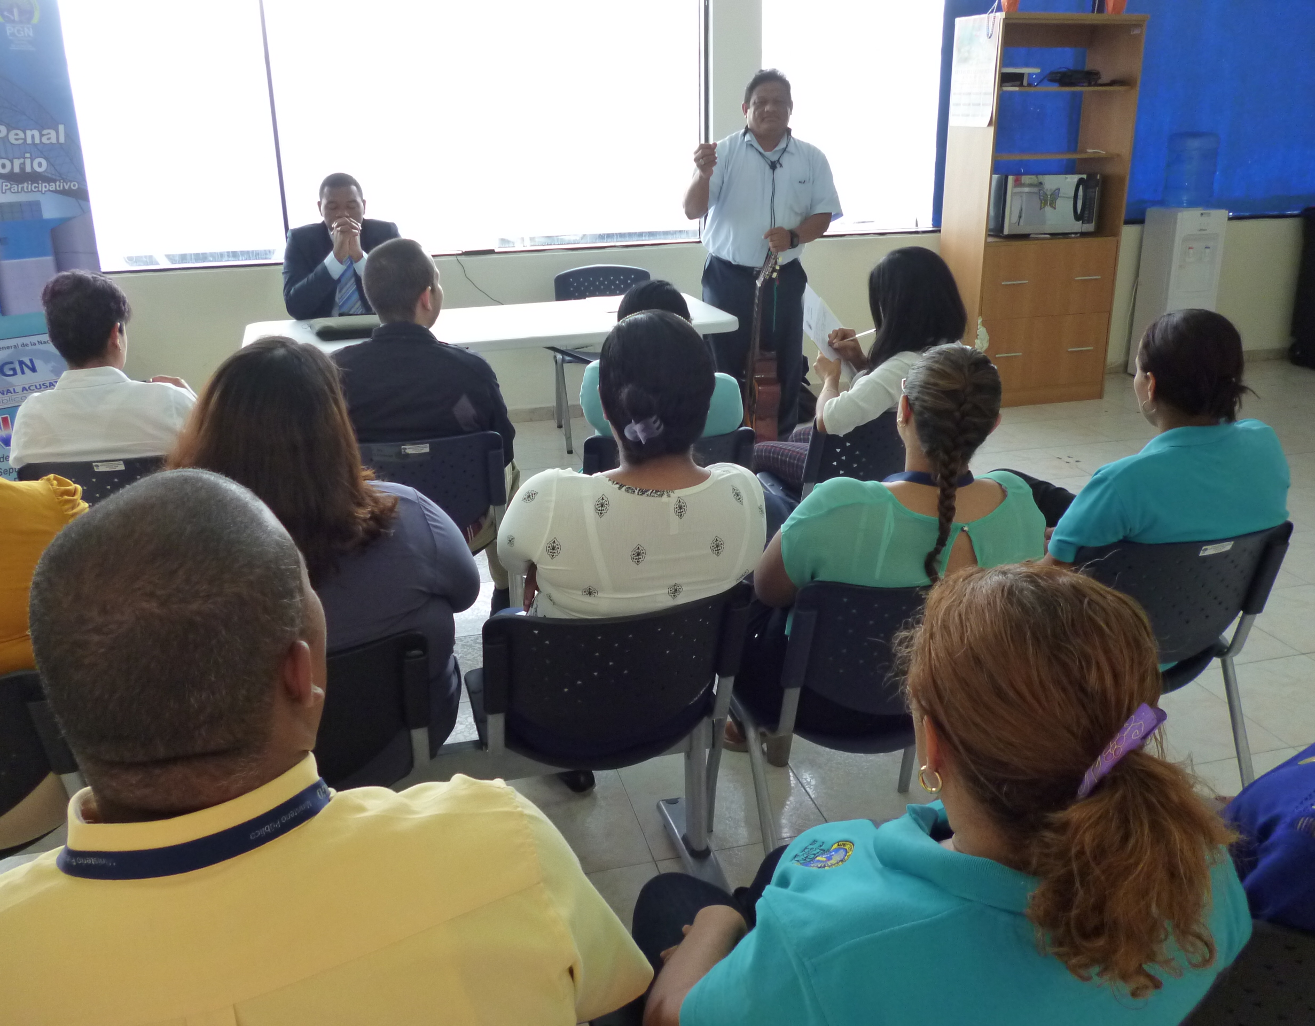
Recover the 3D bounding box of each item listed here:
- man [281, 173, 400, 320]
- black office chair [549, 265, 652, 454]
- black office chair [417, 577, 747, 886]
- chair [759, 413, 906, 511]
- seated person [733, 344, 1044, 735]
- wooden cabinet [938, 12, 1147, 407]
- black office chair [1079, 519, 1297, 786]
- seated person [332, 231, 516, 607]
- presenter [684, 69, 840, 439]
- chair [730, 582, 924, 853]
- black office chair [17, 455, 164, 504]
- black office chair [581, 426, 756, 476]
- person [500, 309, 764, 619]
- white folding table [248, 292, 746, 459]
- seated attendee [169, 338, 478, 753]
[{"bbox_3d":[-1.291,-0.721,4.537,0.540,1.270,0.780,-6,21,-15],"label":"man"},{"bbox_3d":[-0.262,-0.753,5.276,0.490,0.800,0.560,-6,20,-14],"label":"black office chair"},{"bbox_3d":[-0.117,0.423,2.168,0.500,0.800,0.550,-6,20,-13],"label":"black office chair"},{"bbox_3d":[0.575,0.009,3.168,0.480,0.770,0.560,-7,21,-17],"label":"chair"},{"bbox_3d":[0.372,0.162,2.250,0.500,1.110,0.740,-7,21,-16],"label":"seated person"},{"bbox_3d":[1.942,-1.530,5.731,0.806,1.890,0.410,-7,21,-15],"label":"wooden cabinet"},{"bbox_3d":[0.928,0.319,2.402,0.470,0.800,0.550,-6,20,-14],"label":"black office chair"},{"bbox_3d":[-0.660,-0.186,3.206,0.500,1.260,0.820,-4,20,-9],"label":"seated person"},{"bbox_3d":[0.425,-0.998,4.702,0.620,1.630,0.420,0,20,4],"label":"presenter"},{"bbox_3d":[0.401,0.371,2.171,0.480,0.770,0.560,-6,21,-15],"label":"chair"},{"bbox_3d":[-1.340,0.144,3.004,0.470,0.800,0.550,-4,20,-9],"label":"black office chair"},{"bbox_3d":[0.008,0.066,3.152,0.470,0.800,0.550,-3,20,-7],"label":"black office chair"},{"bbox_3d":[-0.097,0.176,2.114,0.480,1.190,0.720,-5,20,-12],"label":"person"},{"bbox_3d":[-0.636,-0.391,4.383,1.800,0.735,0.765,-7,21,-16],"label":"white folding table"},{"bbox_3d":[-0.636,0.222,2.116,0.560,1.230,0.800,-6,20,-12],"label":"seated attendee"}]

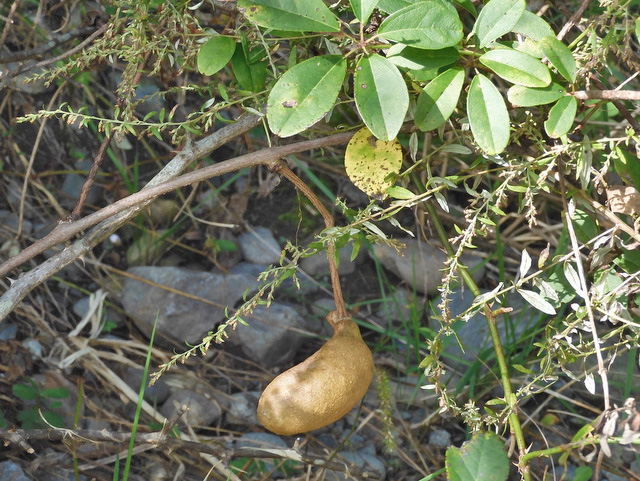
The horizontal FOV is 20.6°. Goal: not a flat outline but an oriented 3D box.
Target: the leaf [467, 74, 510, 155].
[{"bbox_3d":[0.099,-0.075,1.040,0.025,0.010,0.051,-13,75,3],"label":"leaf"}]

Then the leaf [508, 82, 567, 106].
[{"bbox_3d":[0.137,-0.092,1.110,0.037,0.007,0.018,-4,52,-3],"label":"leaf"}]

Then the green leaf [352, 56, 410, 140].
[{"bbox_3d":[0.035,-0.084,1.030,0.032,0.011,0.054,-14,78,0],"label":"green leaf"}]

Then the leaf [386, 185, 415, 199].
[{"bbox_3d":[0.050,-0.030,1.080,0.018,0.004,0.007,19,62,11],"label":"leaf"}]

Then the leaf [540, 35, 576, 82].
[{"bbox_3d":[0.142,-0.108,1.050,0.016,0.008,0.033,-33,78,3],"label":"leaf"}]

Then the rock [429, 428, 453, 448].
[{"bbox_3d":[0.095,0.156,1.386,0.019,0.015,0.016,3,35,4],"label":"rock"}]

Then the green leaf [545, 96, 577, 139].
[{"bbox_3d":[0.146,-0.074,1.050,0.016,0.008,0.033,22,65,9],"label":"green leaf"}]

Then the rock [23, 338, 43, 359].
[{"bbox_3d":[-0.232,0.088,1.420,0.017,0.015,0.013,0,32,0],"label":"rock"}]

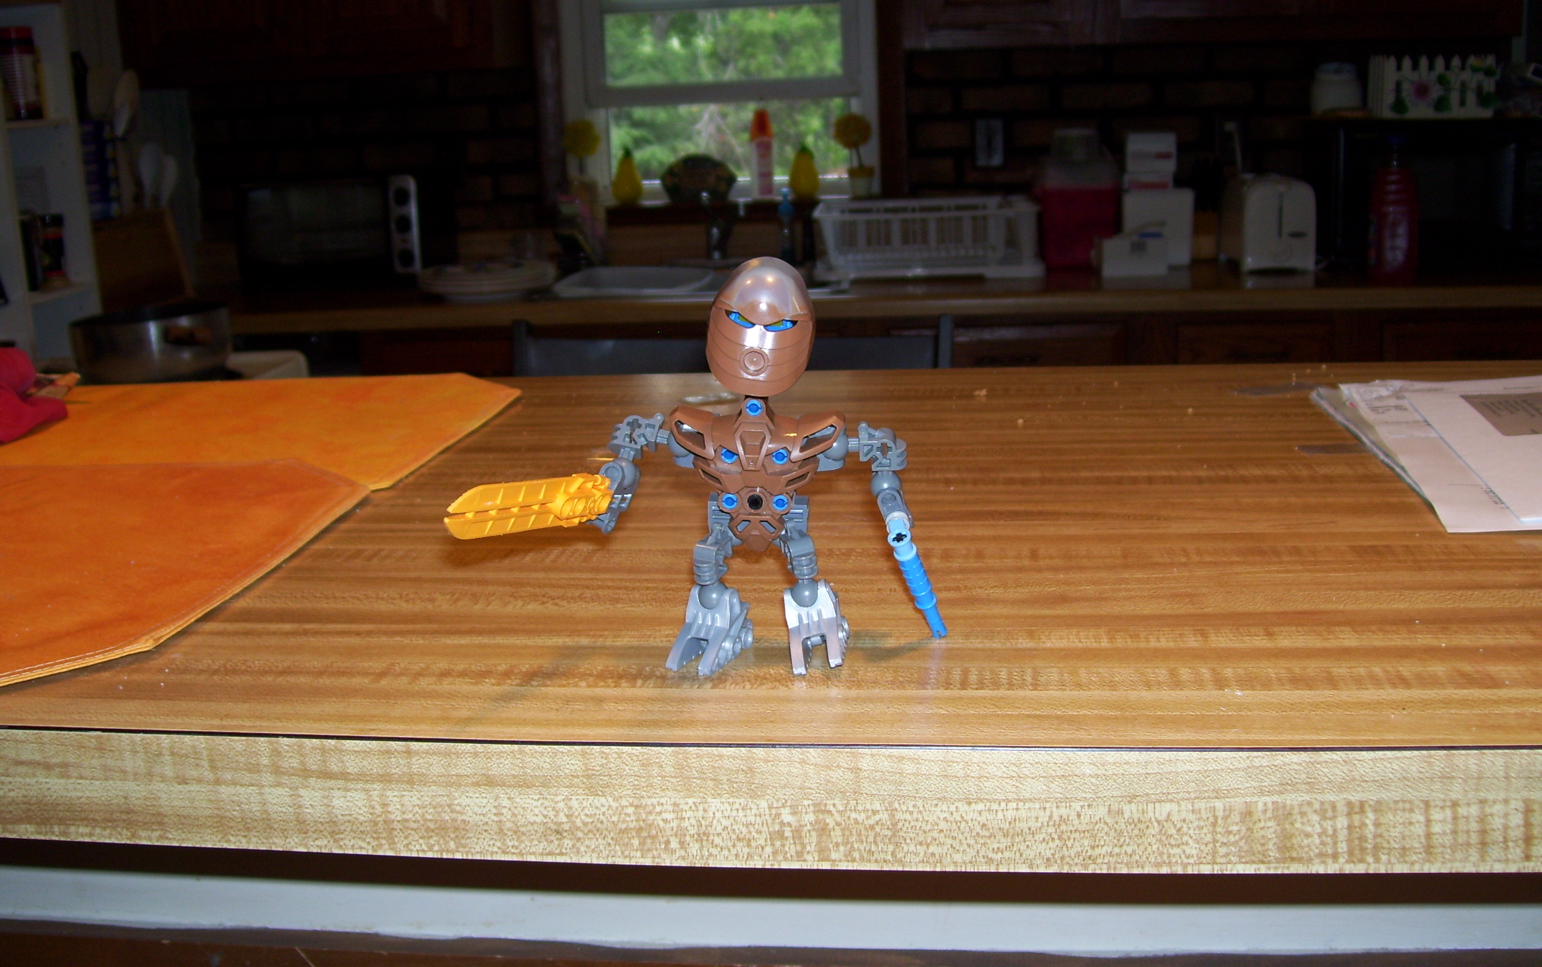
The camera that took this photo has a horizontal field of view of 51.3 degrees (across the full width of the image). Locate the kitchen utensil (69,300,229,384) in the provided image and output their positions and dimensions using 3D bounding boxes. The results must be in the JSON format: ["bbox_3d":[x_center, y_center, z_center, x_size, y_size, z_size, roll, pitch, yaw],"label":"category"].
[{"bbox_3d":[-0.947,-0.218,2.447,0.270,0.105,0.237,9,18,39],"label":"kitchen utensil"}]

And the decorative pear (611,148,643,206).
[{"bbox_3d":[-0.321,-0.678,3.546,0.069,0.128,0.069,0,14,8],"label":"decorative pear"}]

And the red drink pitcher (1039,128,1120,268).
[{"bbox_3d":[0.680,-0.631,3.532,0.172,0.298,0.172,0,14,7],"label":"red drink pitcher"}]

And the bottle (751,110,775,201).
[{"bbox_3d":[-0.018,-0.726,3.534,0.053,0.198,0.042,0,14,8],"label":"bottle"}]

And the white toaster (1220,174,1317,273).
[{"bbox_3d":[0.980,-0.522,3.154,0.143,0.176,0.268,0,14,8],"label":"white toaster"}]

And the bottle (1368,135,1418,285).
[{"bbox_3d":[1.107,-0.491,2.852,0.094,0.266,0.085,0,14,8],"label":"bottle"}]

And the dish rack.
[{"bbox_3d":[0.324,-0.509,3.264,0.445,0.140,0.340,0,14,8],"label":"dish rack"}]

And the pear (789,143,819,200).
[{"bbox_3d":[0.073,-0.678,3.493,0.069,0.128,0.069,0,14,8],"label":"pear"}]

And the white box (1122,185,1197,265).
[{"bbox_3d":[0.841,-0.560,3.504,0.147,0.162,0.130,0,14,7],"label":"white box"}]

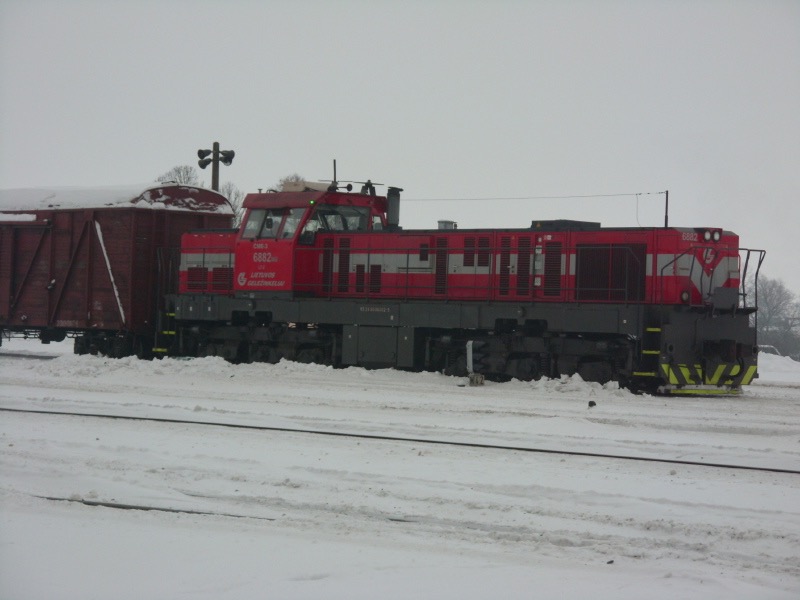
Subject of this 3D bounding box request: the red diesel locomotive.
[{"bbox_3d":[0.795,-0.425,57.046,3.050,4.500,16.900,2,0,-41],"label":"red diesel locomotive"}]

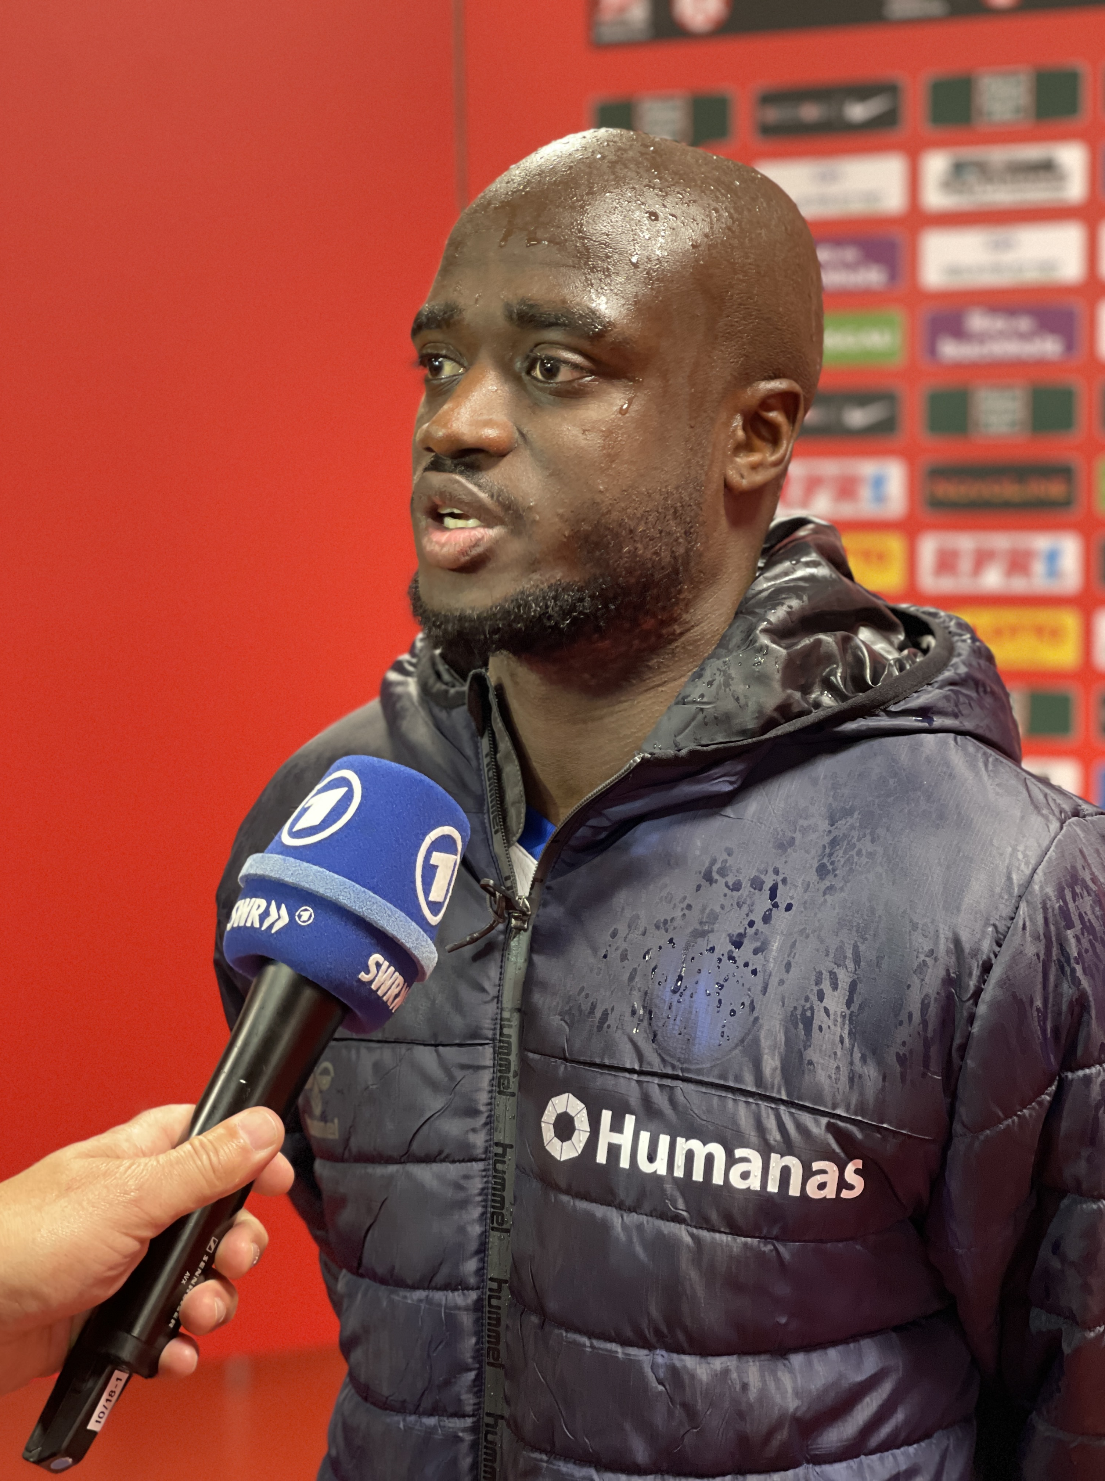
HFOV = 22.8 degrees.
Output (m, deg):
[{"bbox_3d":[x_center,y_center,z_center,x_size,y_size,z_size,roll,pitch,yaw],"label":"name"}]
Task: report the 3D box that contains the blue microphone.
[{"bbox_3d":[-0.127,0.148,1.101,0.088,0.305,0.088,27,-20,-2],"label":"blue microphone"}]

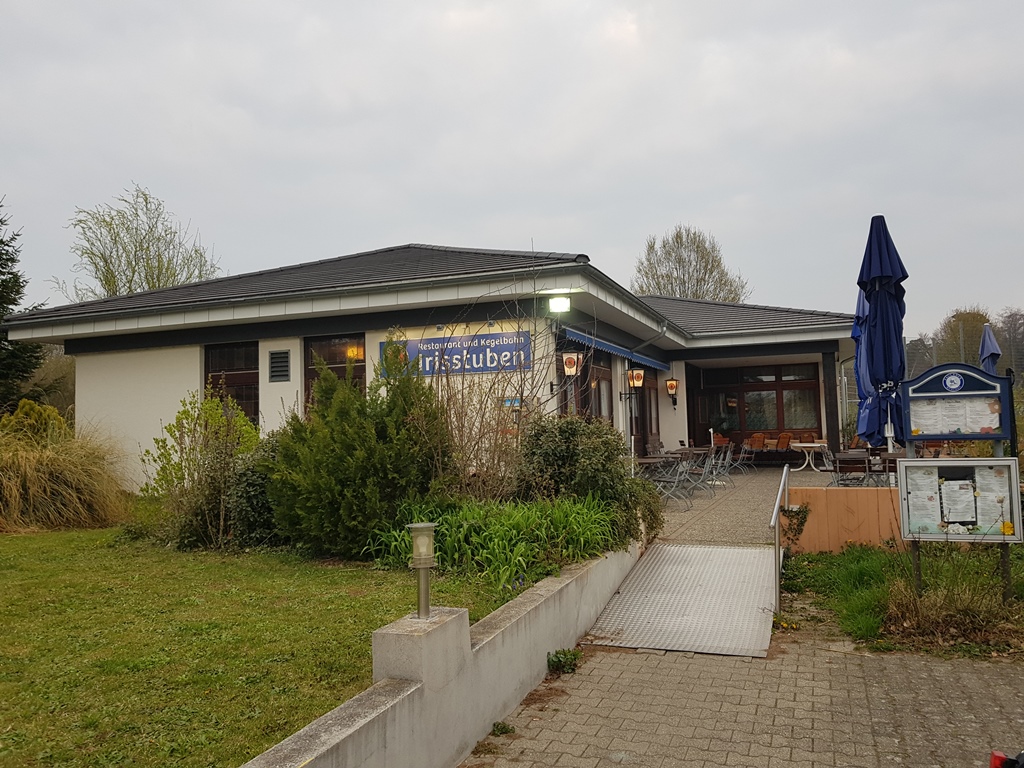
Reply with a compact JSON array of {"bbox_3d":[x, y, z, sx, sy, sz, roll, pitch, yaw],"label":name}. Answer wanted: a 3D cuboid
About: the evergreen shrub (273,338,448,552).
[{"bbox_3d":[-1.605,0.643,8.150,1.875,2.182,1.750,0,-4,-11],"label":"evergreen shrub"}]

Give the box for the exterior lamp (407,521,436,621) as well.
[{"bbox_3d":[-0.438,0.924,3.800,0.155,0.455,0.155,-1,-4,0],"label":"exterior lamp"}]

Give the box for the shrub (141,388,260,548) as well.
[{"bbox_3d":[-3.544,0.926,8.750,1.240,1.747,1.250,0,-4,-22],"label":"shrub"}]

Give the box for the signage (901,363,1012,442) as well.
[{"bbox_3d":[3.374,0.133,5.840,0.700,0.585,0.080,-3,-4,24],"label":"signage"}]

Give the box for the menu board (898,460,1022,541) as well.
[{"bbox_3d":[3.392,0.880,5.830,0.790,0.615,0.070,-3,-4,22],"label":"menu board"}]

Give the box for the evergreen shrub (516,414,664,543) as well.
[{"bbox_3d":[0.949,1.075,9.300,1.745,1.409,1.600,-1,-4,6],"label":"evergreen shrub"}]

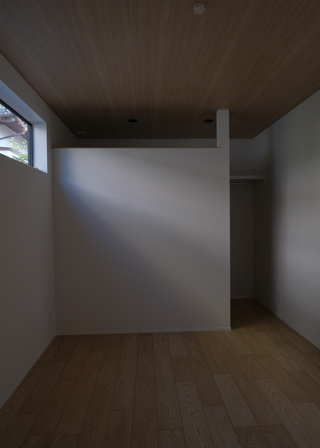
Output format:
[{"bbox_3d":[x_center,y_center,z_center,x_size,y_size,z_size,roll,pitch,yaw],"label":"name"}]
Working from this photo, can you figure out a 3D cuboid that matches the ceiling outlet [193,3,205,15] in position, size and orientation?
[{"bbox_3d":[0.215,-1.182,1.685,0.065,0.021,0.065,-1,2,-3],"label":"ceiling outlet"}]

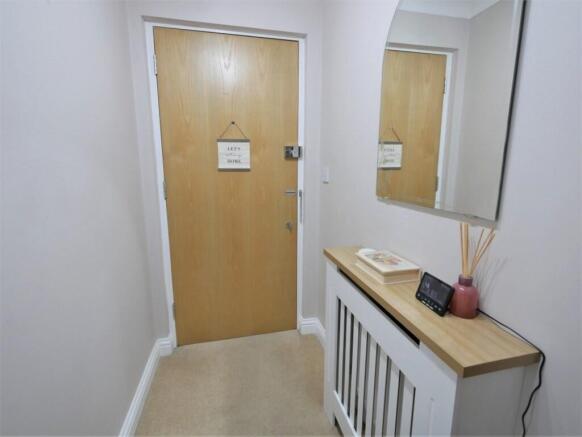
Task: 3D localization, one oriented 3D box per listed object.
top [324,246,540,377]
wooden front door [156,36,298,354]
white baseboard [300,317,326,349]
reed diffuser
[{"bbox_3d":[0.324,0.217,0.886,0.182,0.021,0.769,-2,10,-12],"label":"top"},{"bbox_3d":[-0.366,-0.128,1.788,0.926,1.998,0.090,-2,10,-12],"label":"wooden front door"},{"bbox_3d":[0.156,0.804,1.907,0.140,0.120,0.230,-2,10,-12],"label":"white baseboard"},{"bbox_3d":[0.439,0.125,0.671,0.066,0.233,0.078,-2,10,-12],"label":"reed diffuser"}]

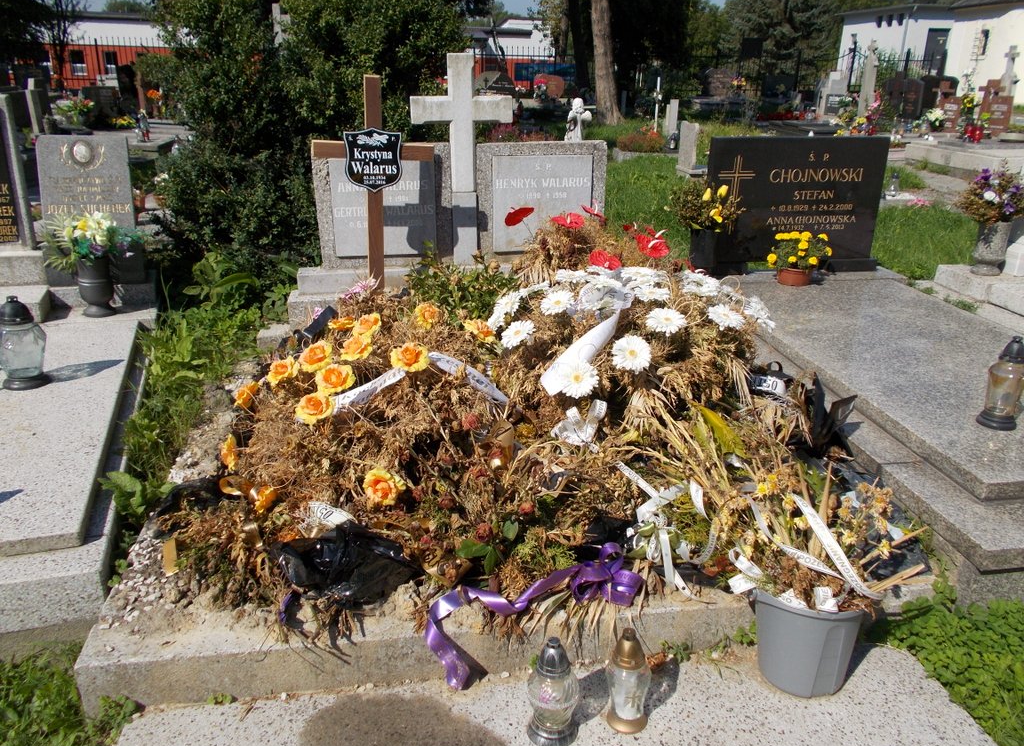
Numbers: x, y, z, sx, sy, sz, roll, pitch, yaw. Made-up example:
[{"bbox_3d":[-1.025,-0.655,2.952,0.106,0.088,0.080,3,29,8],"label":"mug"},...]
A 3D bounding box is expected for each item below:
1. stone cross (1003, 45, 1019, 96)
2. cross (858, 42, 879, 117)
[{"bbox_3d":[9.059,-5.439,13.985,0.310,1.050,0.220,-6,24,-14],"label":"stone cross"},{"bbox_3d":[5.932,-4.908,12.906,0.270,1.380,0.220,-4,23,-9],"label":"cross"}]

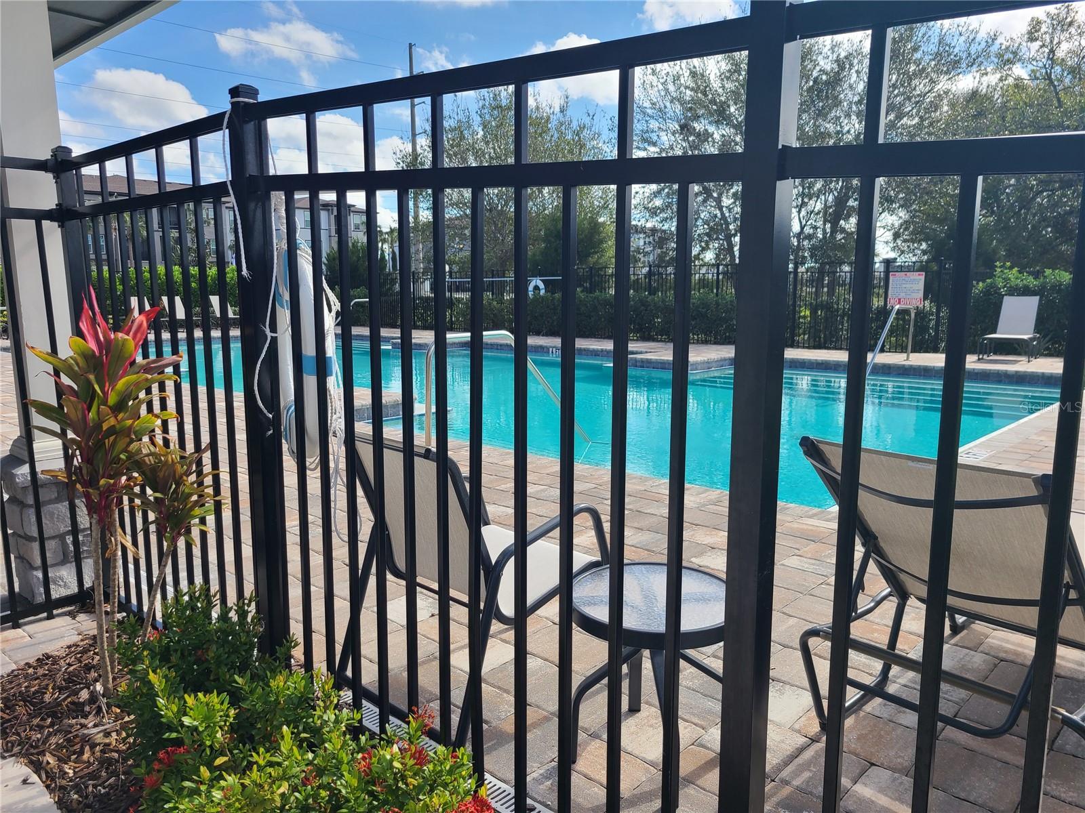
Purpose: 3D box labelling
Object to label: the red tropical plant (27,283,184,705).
[{"bbox_3d":[-1.373,0.279,2.549,0.450,1.280,0.430,-4,10,-28],"label":"red tropical plant"}]

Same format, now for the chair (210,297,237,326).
[{"bbox_3d":[-8.620,-2.644,22.544,1.650,0.980,0.640,8,12,41],"label":"chair"}]

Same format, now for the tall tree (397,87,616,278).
[{"bbox_3d":[-1.421,-8.015,32.129,8.400,8.780,7.500,0,9,0],"label":"tall tree"}]

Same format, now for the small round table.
[{"bbox_3d":[0.308,0.745,2.263,0.510,0.460,0.510,0,9,0],"label":"small round table"}]

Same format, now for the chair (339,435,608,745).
[{"bbox_3d":[-0.228,0.473,2.699,0.620,0.860,0.760,8,12,42],"label":"chair"}]

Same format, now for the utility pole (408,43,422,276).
[{"bbox_3d":[-7.010,-12.672,45.077,0.400,14.040,0.400,0,9,0],"label":"utility pole"}]

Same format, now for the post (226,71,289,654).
[{"bbox_3d":[-0.852,0.001,2.459,0.060,1.860,0.060,8,12,42],"label":"post"}]

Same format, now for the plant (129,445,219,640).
[{"bbox_3d":[-1.300,0.494,2.872,0.350,0.760,0.330,-4,9,-24],"label":"plant"}]

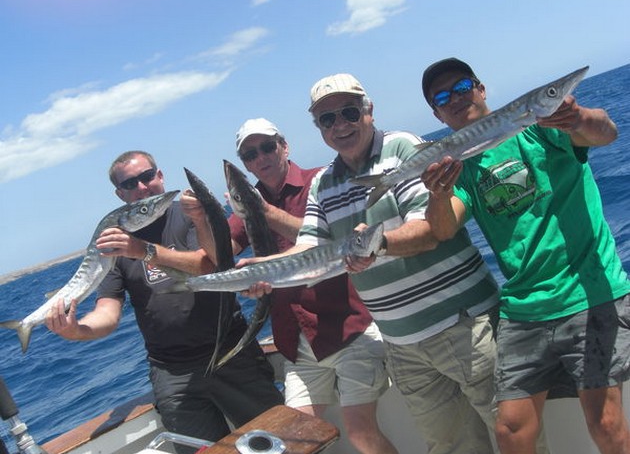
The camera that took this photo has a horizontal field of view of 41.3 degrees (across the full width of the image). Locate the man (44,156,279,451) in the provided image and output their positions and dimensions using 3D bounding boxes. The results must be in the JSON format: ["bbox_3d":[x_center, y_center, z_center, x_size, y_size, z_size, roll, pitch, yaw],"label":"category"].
[{"bbox_3d":[-0.465,0.597,3.020,0.640,1.790,0.520,-19,3,-3],"label":"man"}]

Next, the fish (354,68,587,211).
[{"bbox_3d":[0.448,-0.252,2.360,0.732,0.105,0.070,-29,1,13],"label":"fish"}]

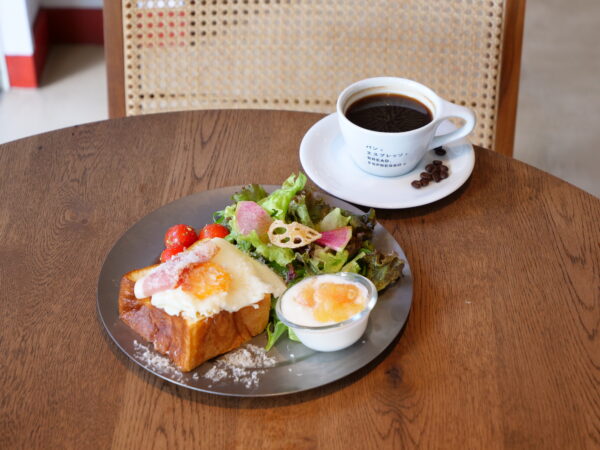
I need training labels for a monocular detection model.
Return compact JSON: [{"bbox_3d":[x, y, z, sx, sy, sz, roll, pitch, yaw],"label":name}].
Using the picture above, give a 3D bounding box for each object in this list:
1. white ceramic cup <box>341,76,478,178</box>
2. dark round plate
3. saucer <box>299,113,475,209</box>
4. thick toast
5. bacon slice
[{"bbox_3d":[0.093,-0.081,1.160,0.121,0.061,0.087,-3,40,-4],"label":"white ceramic cup"},{"bbox_3d":[-0.034,0.051,1.051,0.248,0.018,0.248,0,40,0],"label":"dark round plate"},{"bbox_3d":[0.078,-0.055,1.179,0.155,0.020,0.155,1,40,0],"label":"saucer"},{"bbox_3d":[-0.079,0.059,1.011,0.077,0.049,0.083,-27,47,-29],"label":"thick toast"},{"bbox_3d":[-0.091,0.035,0.997,0.080,0.012,0.026,-32,49,-33],"label":"bacon slice"}]

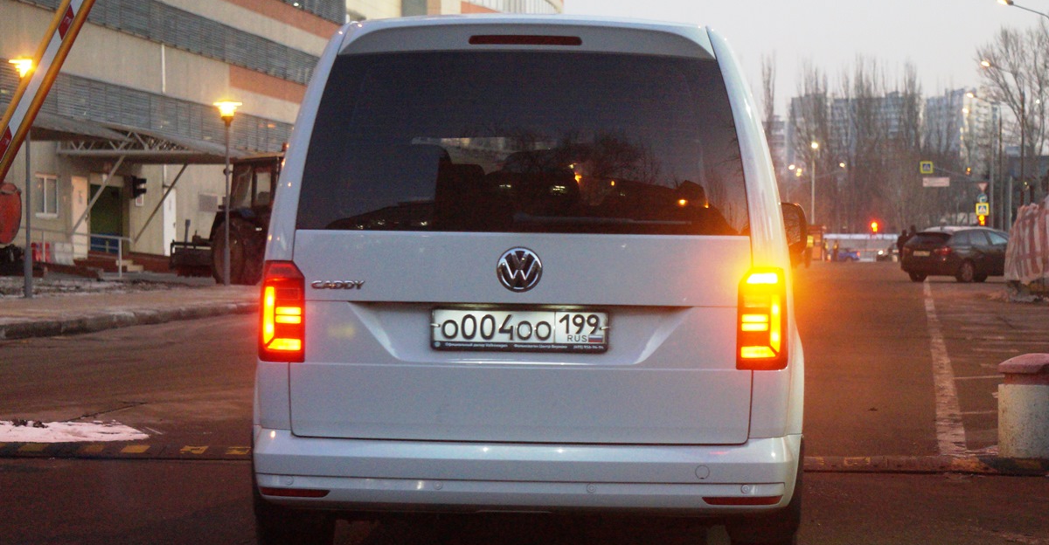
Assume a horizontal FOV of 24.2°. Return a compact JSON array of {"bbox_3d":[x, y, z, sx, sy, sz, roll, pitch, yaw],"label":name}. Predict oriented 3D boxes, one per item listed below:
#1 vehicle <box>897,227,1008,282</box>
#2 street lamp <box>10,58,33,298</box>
[{"bbox_3d":[12.220,-0.490,66.900,4.420,1.550,1.780,-1,1,-45],"label":"vehicle"},{"bbox_3d":[-8.325,-1.589,41.000,0.560,4.020,0.560,0,1,0],"label":"street lamp"}]

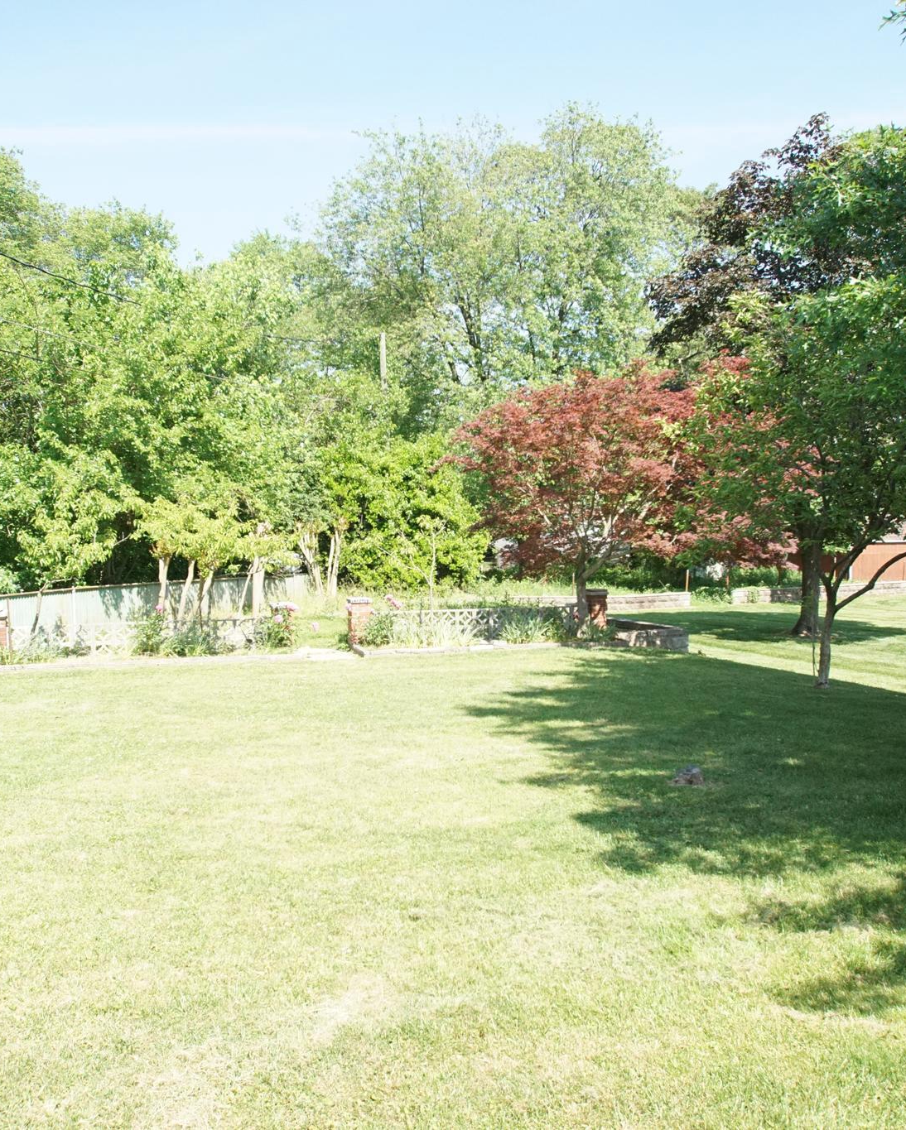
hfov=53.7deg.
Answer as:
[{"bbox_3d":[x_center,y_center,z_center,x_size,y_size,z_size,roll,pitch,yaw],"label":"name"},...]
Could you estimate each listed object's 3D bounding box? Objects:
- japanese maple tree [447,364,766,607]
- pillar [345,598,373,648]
[{"bbox_3d":[2.700,-1.130,14.900,5.400,4.500,5.000,0,1,-11],"label":"japanese maple tree"},{"bbox_3d":[-1.510,0.940,14.400,0.370,0.810,0.370,0,1,-11],"label":"pillar"}]

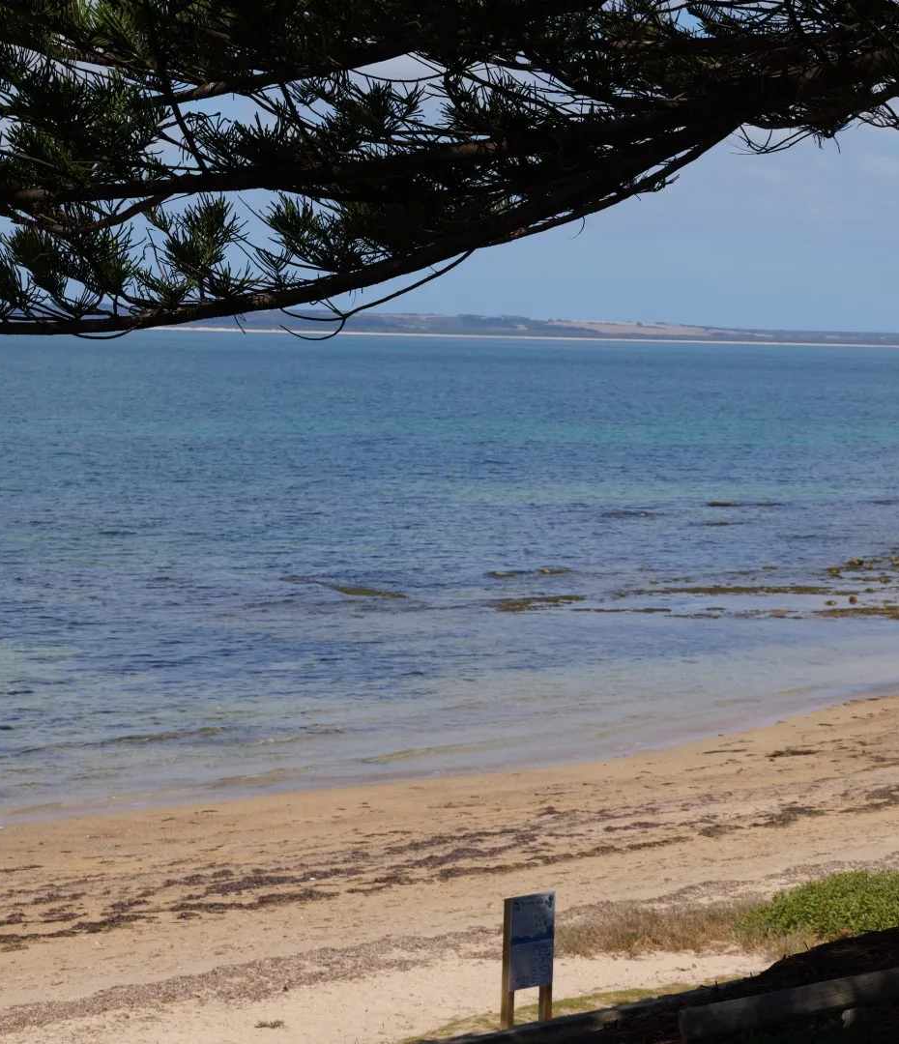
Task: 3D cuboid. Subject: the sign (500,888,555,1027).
[{"bbox_3d":[0.800,4.489,30.961,0.620,1.380,0.110,-2,5,-42],"label":"sign"}]

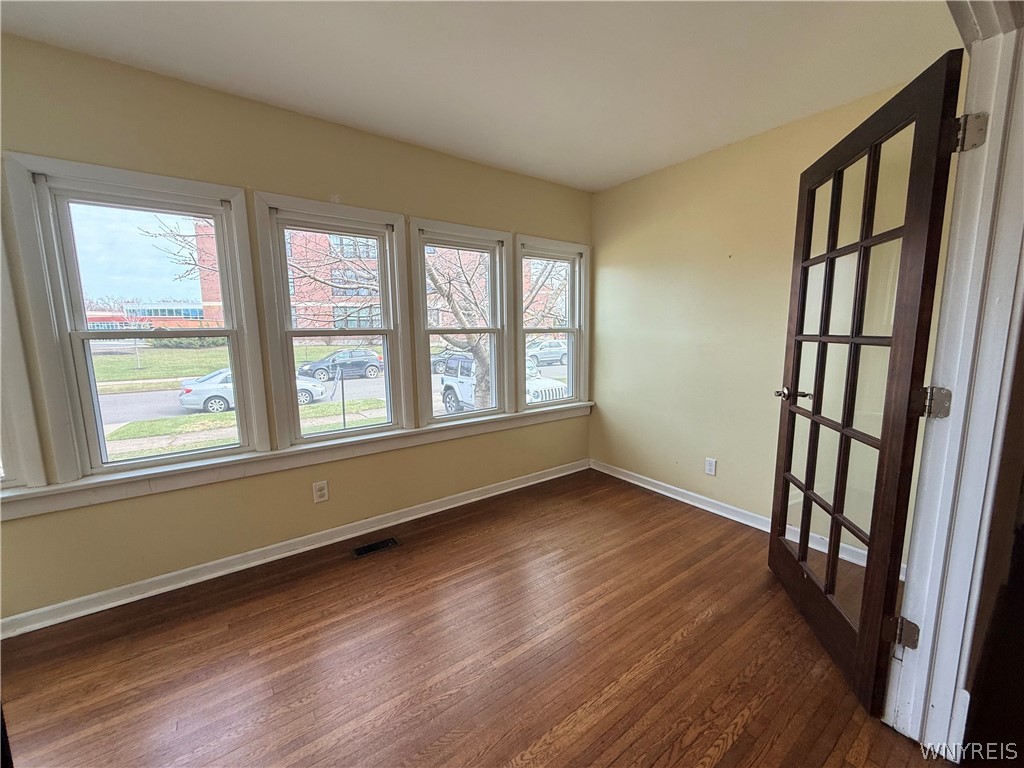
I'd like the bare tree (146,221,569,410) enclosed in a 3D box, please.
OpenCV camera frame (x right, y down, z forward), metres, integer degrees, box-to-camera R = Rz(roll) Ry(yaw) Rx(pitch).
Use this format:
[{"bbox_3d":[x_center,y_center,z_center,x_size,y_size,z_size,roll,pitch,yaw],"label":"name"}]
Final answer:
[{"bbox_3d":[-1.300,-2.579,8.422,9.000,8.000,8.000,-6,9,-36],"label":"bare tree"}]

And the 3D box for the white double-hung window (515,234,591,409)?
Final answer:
[{"bbox_3d":[0.350,-0.501,3.506,0.804,1.378,0.110,-6,9,-36],"label":"white double-hung window"}]

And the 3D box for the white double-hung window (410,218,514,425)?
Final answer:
[{"bbox_3d":[-0.329,-0.427,3.013,0.825,1.378,0.110,-6,9,-36],"label":"white double-hung window"}]

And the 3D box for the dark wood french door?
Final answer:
[{"bbox_3d":[1.310,0.045,1.682,0.036,2.030,0.915,1,8,14],"label":"dark wood french door"}]

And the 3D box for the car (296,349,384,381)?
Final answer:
[{"bbox_3d":[-9.654,-1.157,23.915,4.576,1.700,1.850,-5,9,-32],"label":"car"}]

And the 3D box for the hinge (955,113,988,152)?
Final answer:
[{"bbox_3d":[1.234,-0.676,1.113,0.025,0.090,0.060,-6,9,-36],"label":"hinge"}]

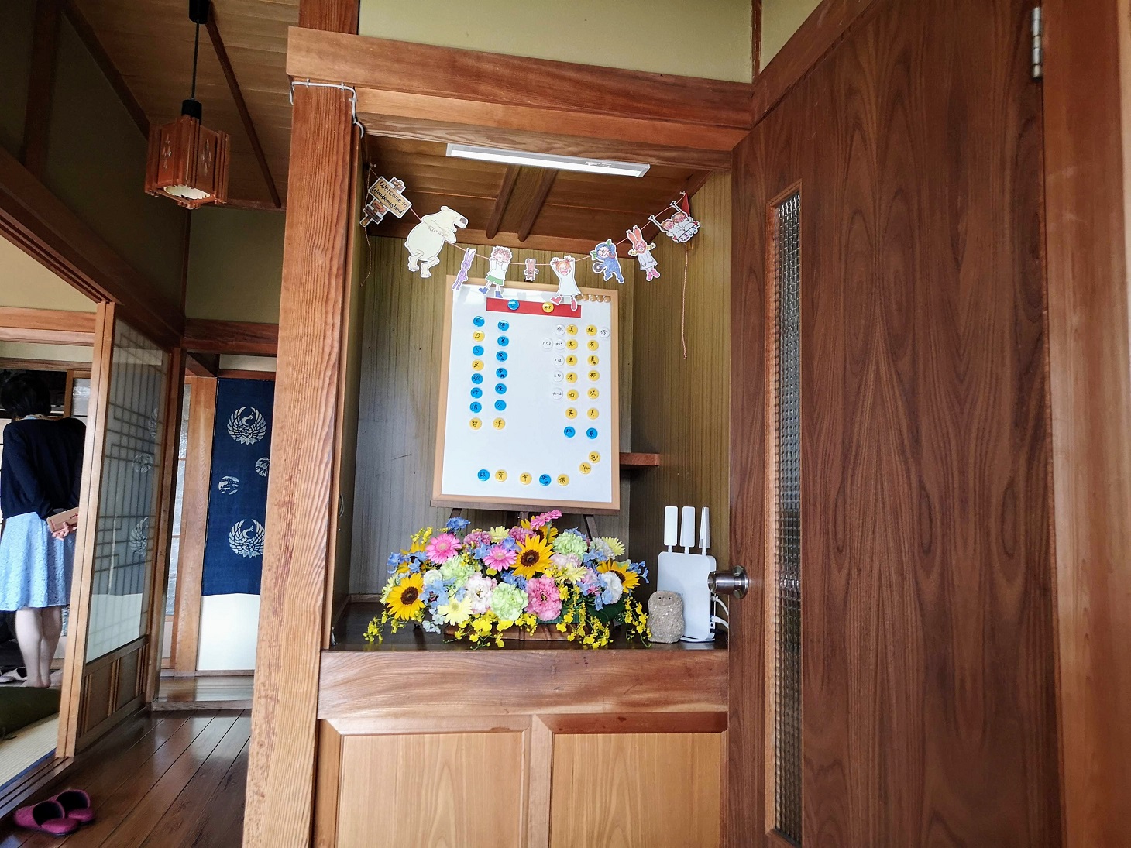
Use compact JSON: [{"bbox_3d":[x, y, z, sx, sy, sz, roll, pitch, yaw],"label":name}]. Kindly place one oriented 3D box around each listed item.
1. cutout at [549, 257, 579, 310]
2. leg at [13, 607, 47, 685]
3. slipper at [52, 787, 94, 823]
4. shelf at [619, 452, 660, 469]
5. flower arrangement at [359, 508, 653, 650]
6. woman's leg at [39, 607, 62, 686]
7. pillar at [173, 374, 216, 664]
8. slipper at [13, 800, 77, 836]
[{"bbox_3d":[-0.002,-0.355,2.220,0.073,0.128,0.004,3,-6,-11],"label":"cutout"},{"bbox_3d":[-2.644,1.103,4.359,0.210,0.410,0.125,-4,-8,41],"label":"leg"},{"bbox_3d":[-1.546,1.157,2.717,0.250,0.085,0.095,-2,-7,27],"label":"slipper"},{"bbox_3d":[0.065,0.112,2.661,0.360,0.033,0.310,3,-6,-11],"label":"shelf"},{"bbox_3d":[-0.133,0.336,1.984,0.590,0.280,0.330,3,-6,-11],"label":"flower arrangement"},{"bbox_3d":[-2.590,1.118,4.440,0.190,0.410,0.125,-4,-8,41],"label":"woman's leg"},{"bbox_3d":[-2.229,0.584,5.347,0.125,1.762,0.125,3,-6,-11],"label":"pillar"},{"bbox_3d":[-1.537,1.146,2.615,0.250,0.085,0.095,-1,-7,26],"label":"slipper"}]

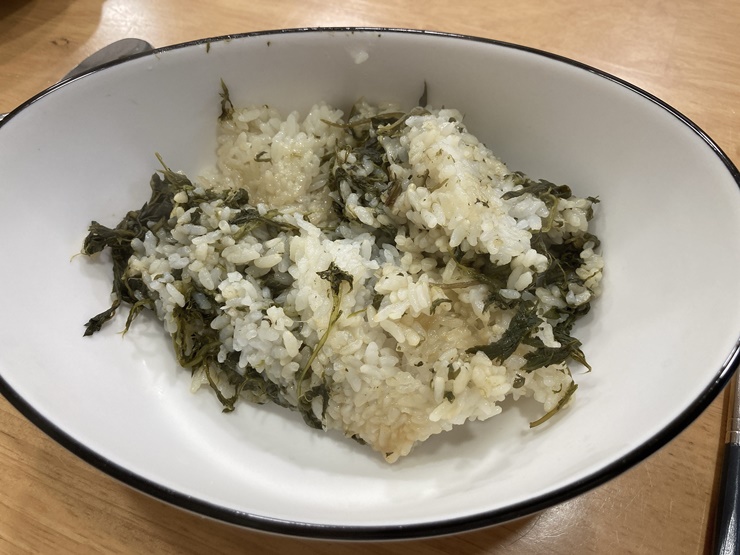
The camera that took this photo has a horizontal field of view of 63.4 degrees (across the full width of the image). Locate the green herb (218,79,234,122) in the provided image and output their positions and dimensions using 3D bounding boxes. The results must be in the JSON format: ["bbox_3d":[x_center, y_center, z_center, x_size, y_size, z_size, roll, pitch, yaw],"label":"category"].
[{"bbox_3d":[-0.059,-0.073,0.247,0.007,0.018,0.005,-7,26,-6],"label":"green herb"}]

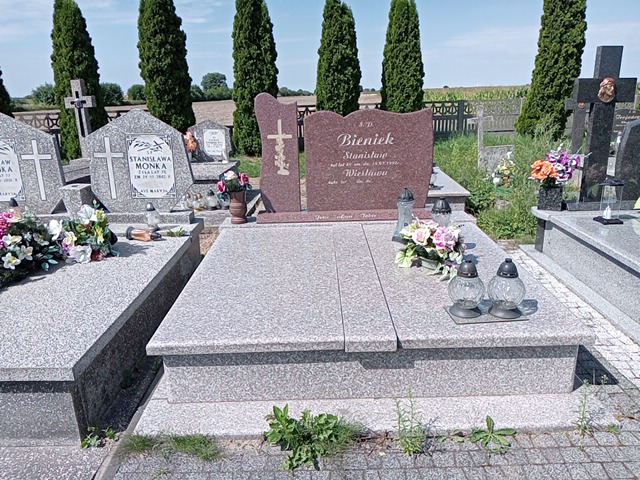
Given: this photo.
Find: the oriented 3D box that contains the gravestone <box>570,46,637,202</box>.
[{"bbox_3d":[2.430,-0.954,4.392,0.505,1.278,0.084,-1,16,0],"label":"gravestone"}]

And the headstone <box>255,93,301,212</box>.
[{"bbox_3d":[-0.307,-0.634,3.817,0.324,0.873,0.081,-1,17,0],"label":"headstone"}]

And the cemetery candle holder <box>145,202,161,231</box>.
[{"bbox_3d":[-1.242,-0.179,3.808,0.105,0.190,0.105,-6,18,-14],"label":"cemetery candle holder"}]

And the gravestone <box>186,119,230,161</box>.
[{"bbox_3d":[-1.440,-1.305,6.758,0.572,0.547,0.091,-1,17,0],"label":"gravestone"}]

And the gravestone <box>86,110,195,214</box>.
[{"bbox_3d":[-1.359,-0.594,3.922,0.769,0.778,0.073,-1,17,1],"label":"gravestone"}]

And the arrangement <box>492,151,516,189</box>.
[{"bbox_3d":[2.637,-1.008,7.400,0.330,0.500,0.280,-1,16,0],"label":"arrangement"}]

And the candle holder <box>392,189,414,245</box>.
[{"bbox_3d":[0.558,-0.166,3.354,0.155,0.354,0.155,-4,17,-9],"label":"candle holder"}]

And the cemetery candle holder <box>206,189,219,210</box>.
[{"bbox_3d":[-1.201,-0.454,5.800,0.135,0.235,0.135,-1,16,0],"label":"cemetery candle holder"}]

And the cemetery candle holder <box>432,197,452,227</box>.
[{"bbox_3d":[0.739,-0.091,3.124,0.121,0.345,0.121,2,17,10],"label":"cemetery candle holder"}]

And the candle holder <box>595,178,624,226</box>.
[{"bbox_3d":[2.059,-0.288,3.676,0.166,0.330,0.166,0,17,5],"label":"candle holder"}]

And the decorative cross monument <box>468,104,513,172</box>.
[{"bbox_3d":[2.750,-1.579,8.300,0.670,1.200,0.220,-1,16,0],"label":"decorative cross monument"}]

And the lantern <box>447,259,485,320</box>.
[{"bbox_3d":[0.701,0.220,2.454,0.175,0.255,0.175,-1,16,0],"label":"lantern"}]

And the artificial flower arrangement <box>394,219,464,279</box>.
[{"bbox_3d":[0.613,0.034,2.917,0.369,0.241,0.278,0,17,5],"label":"artificial flower arrangement"}]

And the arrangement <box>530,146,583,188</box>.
[{"bbox_3d":[2.111,-0.665,4.620,0.440,0.370,0.340,-1,16,0],"label":"arrangement"}]

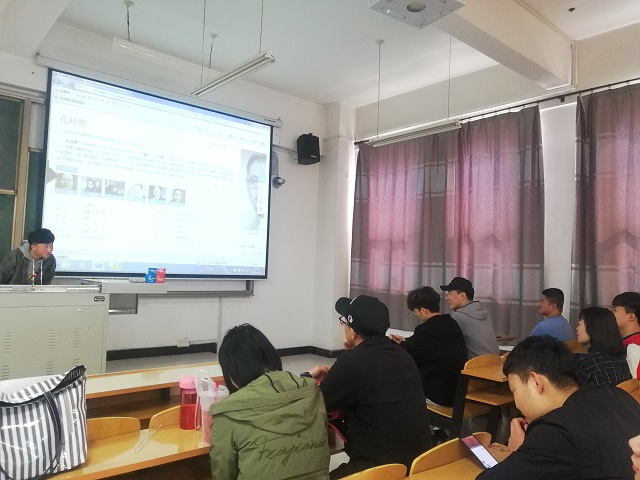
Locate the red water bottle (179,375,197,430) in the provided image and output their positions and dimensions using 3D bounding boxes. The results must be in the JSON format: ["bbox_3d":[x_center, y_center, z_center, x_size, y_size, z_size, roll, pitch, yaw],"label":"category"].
[{"bbox_3d":[-0.471,0.578,1.780,0.063,0.195,0.063,4,-4,-41],"label":"red water bottle"}]

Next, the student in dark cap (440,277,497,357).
[{"bbox_3d":[1.000,0.909,3.704,0.500,1.267,0.750,4,-4,-41],"label":"student in dark cap"}]

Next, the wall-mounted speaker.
[{"bbox_3d":[-0.170,-1.337,7.374,0.280,0.410,0.260,4,6,-31],"label":"wall-mounted speaker"}]

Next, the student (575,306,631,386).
[{"bbox_3d":[1.526,0.955,2.941,0.460,1.119,0.720,4,-4,-41],"label":"student"}]

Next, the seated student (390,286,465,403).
[{"bbox_3d":[0.638,0.908,3.311,0.500,1.206,0.750,4,-4,-41],"label":"seated student"}]

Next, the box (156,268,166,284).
[{"bbox_3d":[-1.245,0.283,3.920,0.080,0.120,0.100,4,-4,-41],"label":"box"}]

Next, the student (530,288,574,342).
[{"bbox_3d":[1.808,0.995,4.126,0.500,1.189,0.750,4,-4,-41],"label":"student"}]

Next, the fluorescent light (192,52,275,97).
[{"bbox_3d":[-0.732,-1.312,3.994,0.120,0.070,1.180,4,-4,-41],"label":"fluorescent light"}]

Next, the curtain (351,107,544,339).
[{"bbox_3d":[1.504,-0.064,6.750,0.160,2.895,3.040,4,-4,-41],"label":"curtain"}]

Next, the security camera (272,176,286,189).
[{"bbox_3d":[-0.581,-0.815,7.078,0.160,0.160,0.180,4,-4,-41],"label":"security camera"}]

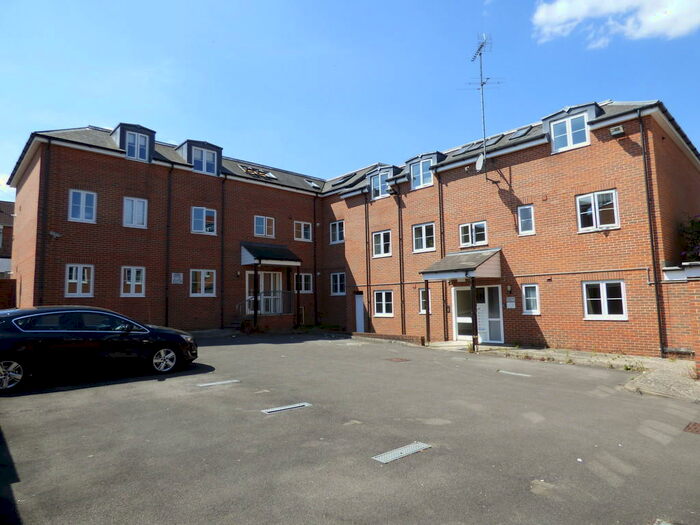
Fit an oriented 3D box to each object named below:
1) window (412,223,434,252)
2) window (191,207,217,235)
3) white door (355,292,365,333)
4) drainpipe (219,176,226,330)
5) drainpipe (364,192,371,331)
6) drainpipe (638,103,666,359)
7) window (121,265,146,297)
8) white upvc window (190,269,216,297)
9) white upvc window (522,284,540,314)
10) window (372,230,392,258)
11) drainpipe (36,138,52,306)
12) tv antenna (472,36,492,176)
[{"bbox_3d":[3.074,-0.990,16.636,1.065,1.147,0.100,-6,-8,42],"label":"window"},{"bbox_3d":[-6.339,-1.772,17.631,1.104,1.165,0.100,4,-8,-42],"label":"window"},{"bbox_3d":[0.476,2.441,19.011,0.647,1.872,0.080,-7,-8,44],"label":"white door"},{"bbox_3d":[-5.622,-0.533,17.878,0.107,6.790,0.100,4,-8,-41],"label":"drainpipe"},{"bbox_3d":[0.791,-0.093,18.448,0.090,6.380,0.120,-6,-8,43],"label":"drainpipe"},{"bbox_3d":[8.441,-0.918,11.325,0.090,7.010,0.120,-6,-8,43],"label":"drainpipe"},{"bbox_3d":[-8.323,0.756,15.548,0.848,1.152,0.100,4,-8,-42],"label":"window"},{"bbox_3d":[-6.278,0.887,17.297,1.138,1.181,0.120,4,-8,-41],"label":"white upvc window"},{"bbox_3d":[6.061,1.238,13.523,0.575,1.045,0.120,-7,-8,44],"label":"white upvc window"},{"bbox_3d":[1.444,-0.824,18.241,1.097,1.176,0.120,-7,-8,44],"label":"window"},{"bbox_3d":[-10.409,-0.897,13.748,0.107,6.715,0.100,4,-8,-41],"label":"drainpipe"},{"bbox_3d":[4.886,-5.640,14.830,0.650,4.850,1.300,0,-6,-7],"label":"tv antenna"}]

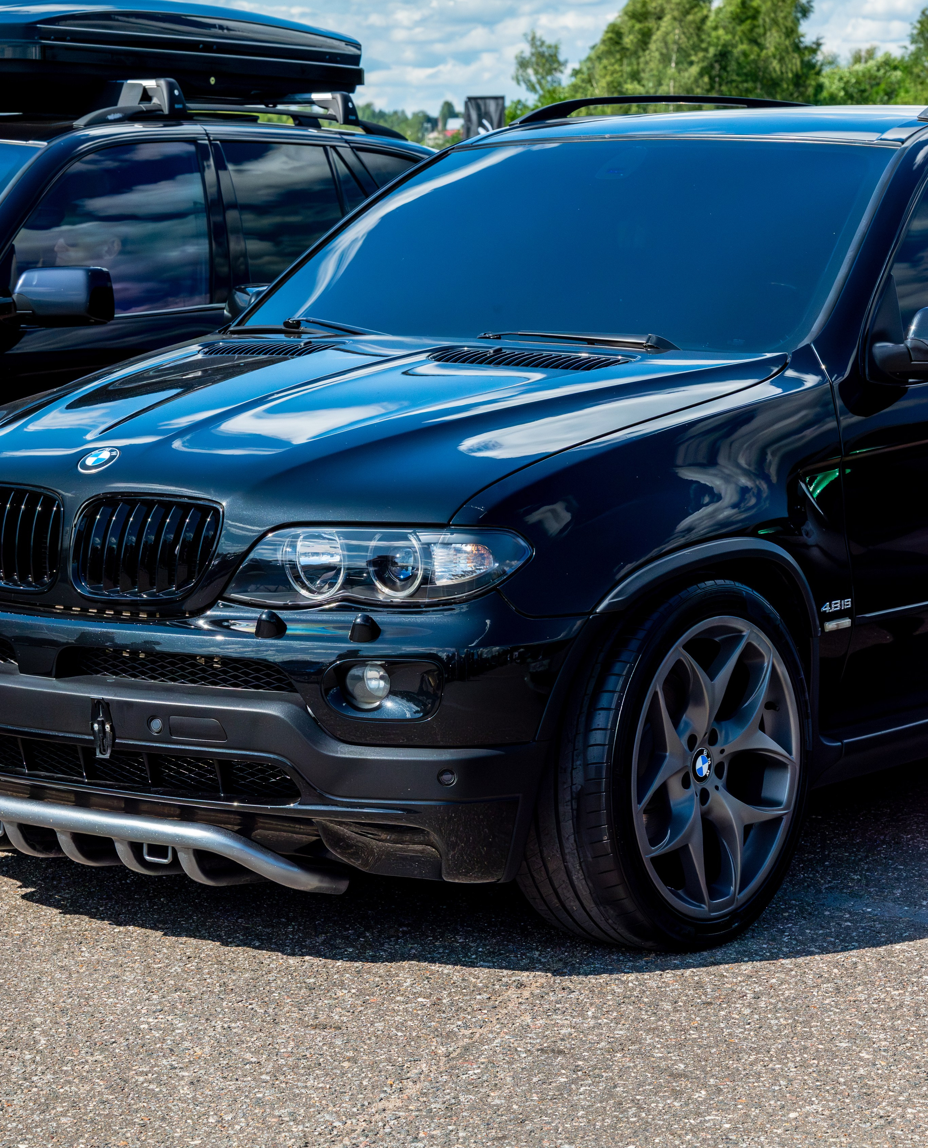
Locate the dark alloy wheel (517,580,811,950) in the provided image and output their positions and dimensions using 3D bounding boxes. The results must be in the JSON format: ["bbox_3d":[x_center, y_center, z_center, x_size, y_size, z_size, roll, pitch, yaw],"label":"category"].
[{"bbox_3d":[0.376,0.363,6.369,0.277,0.718,0.718,4,8,38],"label":"dark alloy wheel"}]

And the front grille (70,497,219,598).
[{"bbox_3d":[-0.577,-0.047,6.049,0.280,0.190,0.090,4,2,28],"label":"front grille"}]

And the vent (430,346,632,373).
[{"bbox_3d":[0.124,-0.418,6.619,0.400,0.032,0.110,4,20,31],"label":"vent"}]

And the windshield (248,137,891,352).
[{"bbox_3d":[0.224,-0.726,7.288,1.480,0.130,0.850,6,43,37],"label":"windshield"}]

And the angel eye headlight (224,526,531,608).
[{"bbox_3d":[-0.150,-0.015,5.908,0.545,0.152,0.170,2,8,18],"label":"angel eye headlight"}]

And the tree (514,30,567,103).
[{"bbox_3d":[3.224,-19.818,138.561,2.318,6.167,2.318,0,8,1],"label":"tree"}]

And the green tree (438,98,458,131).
[{"bbox_3d":[-2.454,-67.710,495.394,3.144,7.894,3.144,0,8,0],"label":"green tree"}]

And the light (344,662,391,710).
[{"bbox_3d":[-0.173,0.200,5.903,0.088,0.088,0.065,4,9,30],"label":"light"}]

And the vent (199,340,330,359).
[{"bbox_3d":[-0.432,-0.475,7.048,0.400,0.032,0.110,7,22,44],"label":"vent"}]

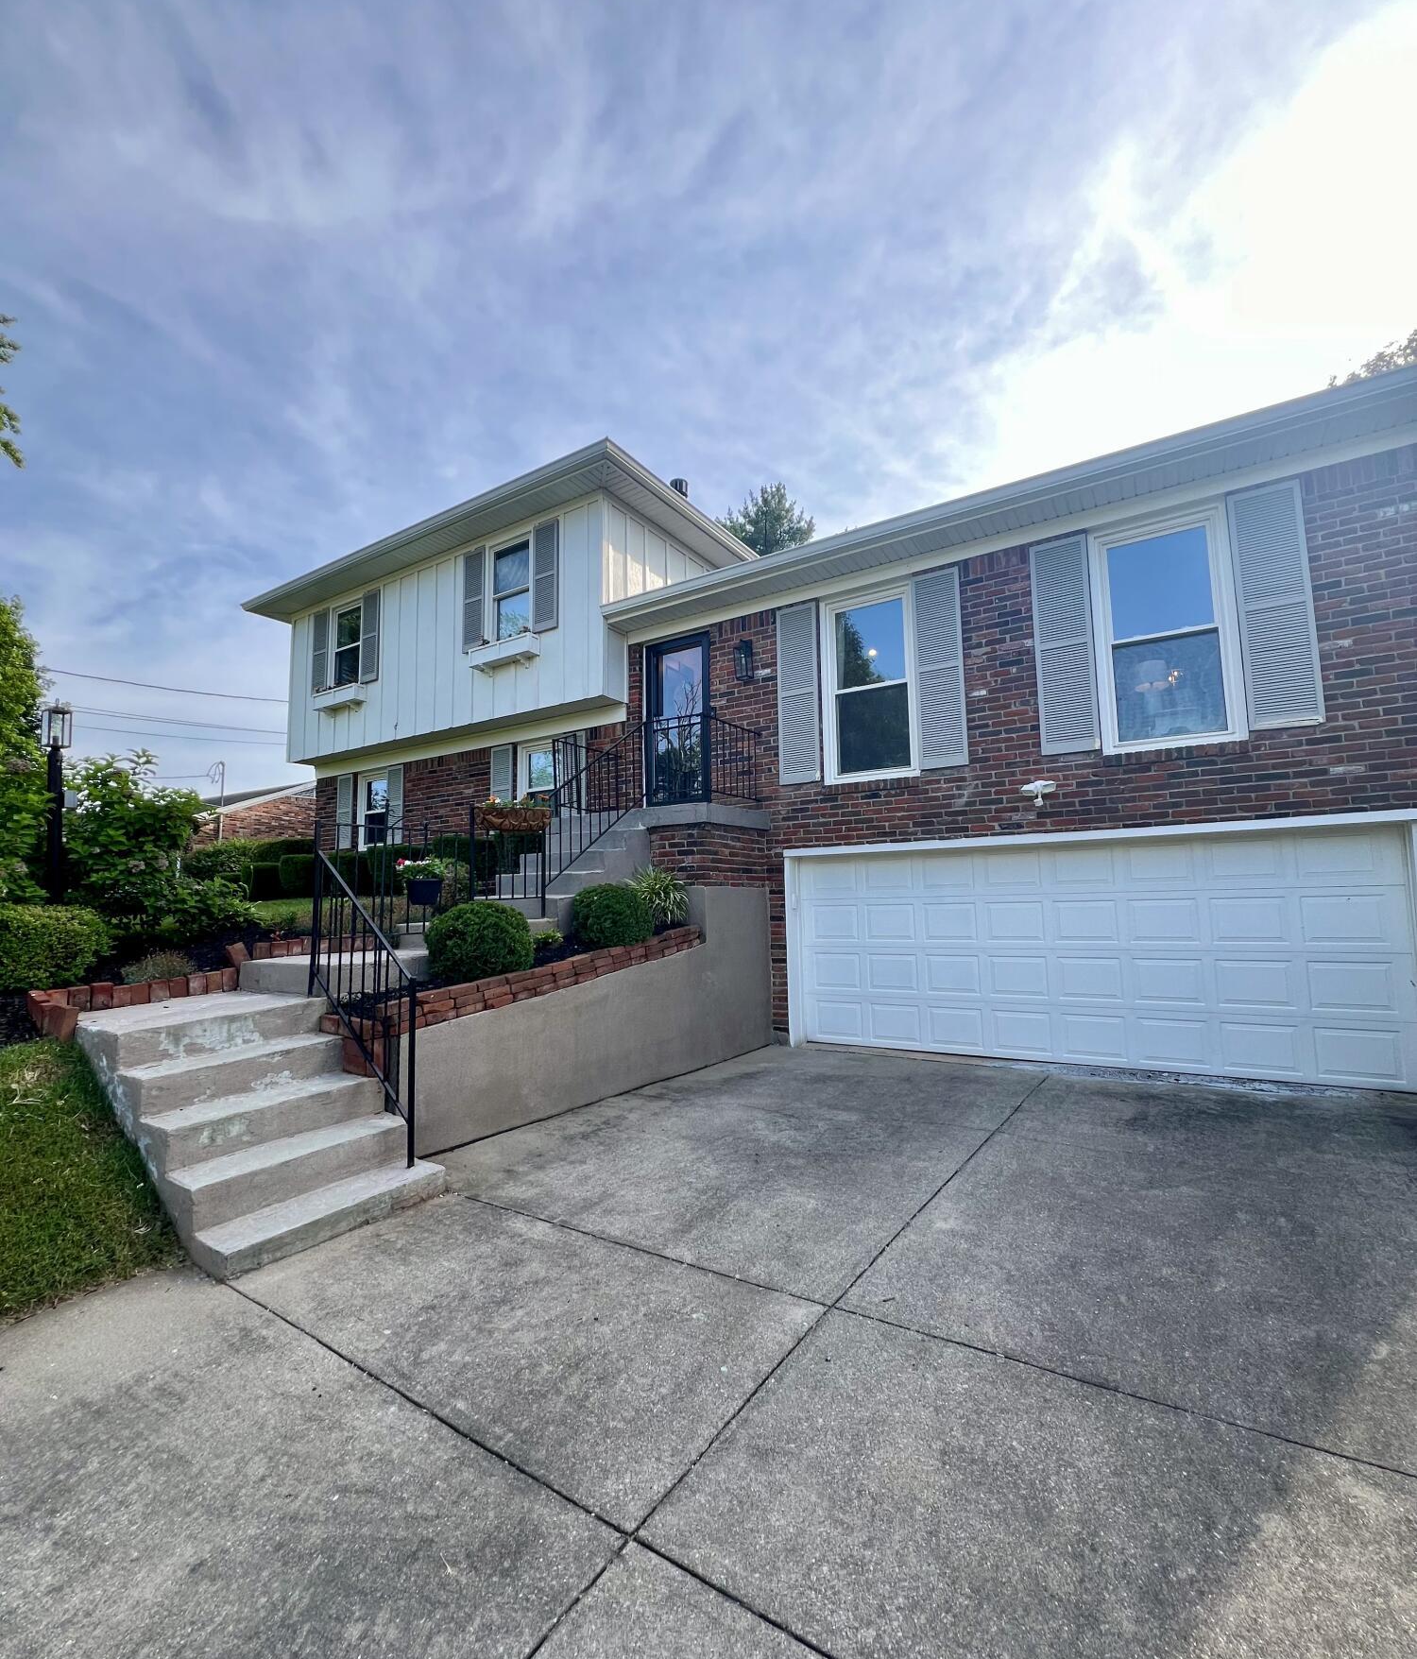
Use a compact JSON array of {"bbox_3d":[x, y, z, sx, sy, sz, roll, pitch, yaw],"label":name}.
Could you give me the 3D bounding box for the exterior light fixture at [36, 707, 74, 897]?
[{"bbox_3d":[-5.516,-0.056,5.990,0.180,2.130,0.180,-9,-7,30],"label":"exterior light fixture"}]

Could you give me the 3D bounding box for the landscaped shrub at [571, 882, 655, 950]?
[{"bbox_3d":[-0.836,0.765,6.180,0.700,0.610,0.700,-1,-6,0],"label":"landscaped shrub"}]

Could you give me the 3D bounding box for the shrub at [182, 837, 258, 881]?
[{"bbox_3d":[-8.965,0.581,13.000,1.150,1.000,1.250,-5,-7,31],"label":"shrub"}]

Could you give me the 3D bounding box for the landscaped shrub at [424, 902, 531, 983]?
[{"bbox_3d":[-1.590,0.795,4.930,0.700,0.600,0.700,-5,-7,31],"label":"landscaped shrub"}]

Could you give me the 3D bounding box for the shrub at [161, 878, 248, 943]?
[{"bbox_3d":[-4.334,0.692,6.100,0.650,0.580,0.680,-5,-7,31],"label":"shrub"}]

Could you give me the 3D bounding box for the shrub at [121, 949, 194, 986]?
[{"bbox_3d":[-3.613,0.914,4.650,0.400,0.280,0.420,-5,-7,31],"label":"shrub"}]

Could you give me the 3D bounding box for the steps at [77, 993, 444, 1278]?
[{"bbox_3d":[-2.451,1.417,3.773,2.100,0.840,1.130,-5,-7,31],"label":"steps"}]

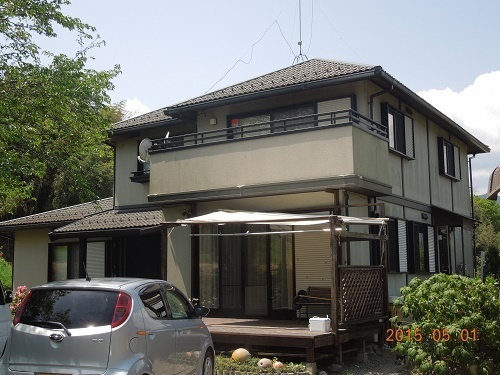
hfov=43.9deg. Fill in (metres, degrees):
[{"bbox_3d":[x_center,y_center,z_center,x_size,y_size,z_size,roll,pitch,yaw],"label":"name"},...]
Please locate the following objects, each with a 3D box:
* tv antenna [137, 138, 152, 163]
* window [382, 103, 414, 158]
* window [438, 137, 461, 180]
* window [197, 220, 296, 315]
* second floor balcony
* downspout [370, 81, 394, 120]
[{"bbox_3d":[-2.516,-0.888,14.899,0.250,0.520,0.460,-5,-9,29],"label":"tv antenna"},{"bbox_3d":[3.868,-1.391,16.031,0.140,1.130,2.050,-5,-9,32],"label":"window"},{"bbox_3d":[6.519,-0.853,20.170,0.140,1.150,2.100,-5,-9,32],"label":"window"},{"bbox_3d":[-0.134,1.799,14.103,2.630,2.120,0.100,-5,-9,32],"label":"window"},{"bbox_3d":[0.391,-0.477,14.285,5.180,1.470,2.150,-5,-9,32],"label":"second floor balcony"},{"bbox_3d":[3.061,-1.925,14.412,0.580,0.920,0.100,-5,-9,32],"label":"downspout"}]

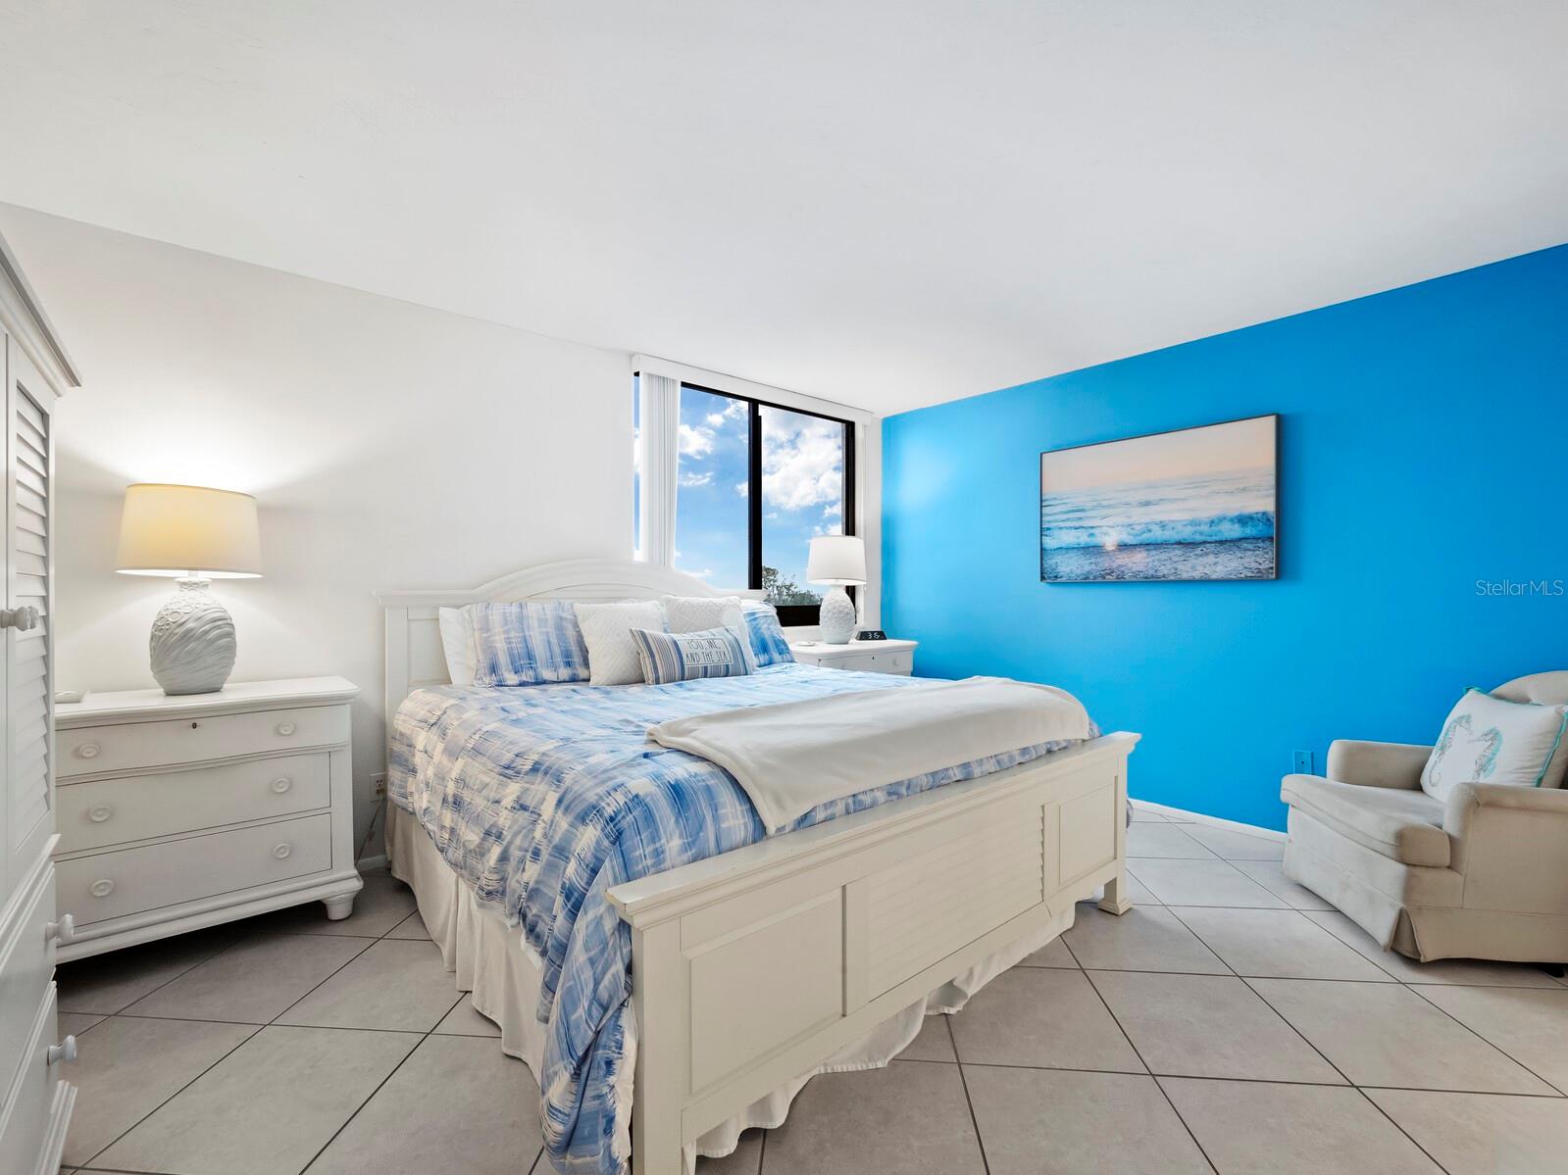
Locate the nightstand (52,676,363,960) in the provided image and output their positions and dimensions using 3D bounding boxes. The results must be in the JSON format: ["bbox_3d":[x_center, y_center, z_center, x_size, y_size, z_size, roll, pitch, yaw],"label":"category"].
[{"bbox_3d":[-1.985,0.788,2.162,0.863,0.843,0.526,0,0,-39],"label":"nightstand"}]

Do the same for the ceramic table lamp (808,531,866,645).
[{"bbox_3d":[0.350,0.015,4.166,0.372,0.704,0.372,0,0,0],"label":"ceramic table lamp"}]

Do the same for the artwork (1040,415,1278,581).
[{"bbox_3d":[1.940,-0.426,3.415,0.040,0.779,1.160,0,0,-40],"label":"artwork"}]

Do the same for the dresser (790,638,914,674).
[{"bbox_3d":[0.380,0.788,4.077,0.853,0.843,0.516,0,0,-39],"label":"dresser"}]

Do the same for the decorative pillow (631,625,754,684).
[{"bbox_3d":[-0.433,0.307,3.049,0.555,0.297,0.139,0,-33,-39],"label":"decorative pillow"}]

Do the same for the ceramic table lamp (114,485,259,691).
[{"bbox_3d":[-2.067,0.015,2.217,0.372,0.709,0.372,0,0,-39],"label":"ceramic table lamp"}]

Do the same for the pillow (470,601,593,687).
[{"bbox_3d":[-1.008,0.248,2.979,0.754,0.417,0.159,0,-22,-39],"label":"pillow"}]

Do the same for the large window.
[{"bbox_3d":[-0.155,-0.461,4.014,1.701,1.448,0.099,0,0,-39],"label":"large window"}]

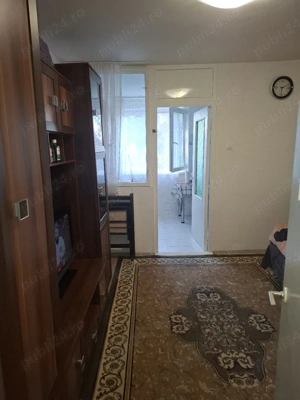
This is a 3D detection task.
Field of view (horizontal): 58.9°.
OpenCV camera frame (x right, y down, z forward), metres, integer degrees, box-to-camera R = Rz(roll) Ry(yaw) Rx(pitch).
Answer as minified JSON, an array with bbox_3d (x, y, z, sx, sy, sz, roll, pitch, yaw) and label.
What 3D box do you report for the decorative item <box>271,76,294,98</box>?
[{"bbox_3d":[1.676,-1.411,3.340,0.268,0.268,0.045,-1,12,0],"label":"decorative item"}]

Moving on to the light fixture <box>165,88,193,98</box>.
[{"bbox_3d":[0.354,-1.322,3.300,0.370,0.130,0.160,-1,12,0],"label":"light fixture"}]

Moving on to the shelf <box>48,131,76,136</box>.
[{"bbox_3d":[-0.806,-0.484,1.939,0.310,0.030,0.740,-1,12,0],"label":"shelf"}]

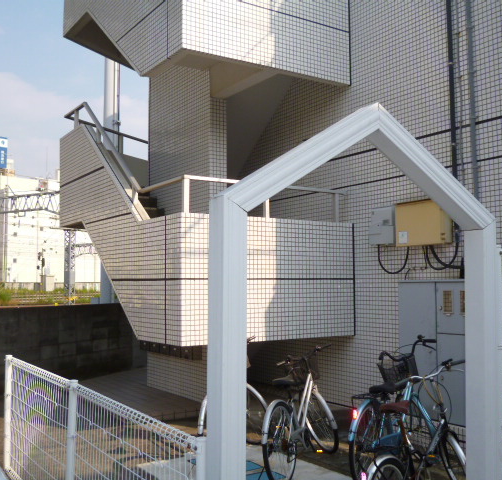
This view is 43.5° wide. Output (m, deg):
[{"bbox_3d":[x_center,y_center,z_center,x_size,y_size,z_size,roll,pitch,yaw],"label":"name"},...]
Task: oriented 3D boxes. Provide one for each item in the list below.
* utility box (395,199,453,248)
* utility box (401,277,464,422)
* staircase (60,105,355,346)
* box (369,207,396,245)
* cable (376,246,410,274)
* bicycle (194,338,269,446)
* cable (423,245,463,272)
[{"bbox_3d":[1.769,-0.162,6.433,0.180,0.440,0.574,2,-5,-33],"label":"utility box"},{"bbox_3d":[1.887,1.071,6.140,0.220,1.352,0.980,2,-5,-33],"label":"utility box"},{"bbox_3d":[-0.853,-0.372,8.539,2.280,3.150,4.100,2,-5,-33],"label":"staircase"},{"bbox_3d":[1.483,-0.142,6.923,0.120,0.409,0.363,2,-5,-33],"label":"box"},{"bbox_3d":[1.535,0.215,6.795,0.070,0.311,0.461,2,-5,-33],"label":"cable"},{"bbox_3d":[-0.150,1.557,6.073,0.570,1.080,1.800,-2,-4,20],"label":"bicycle"},{"bbox_3d":[1.910,0.174,6.234,0.100,0.247,0.468,2,-5,-33],"label":"cable"}]

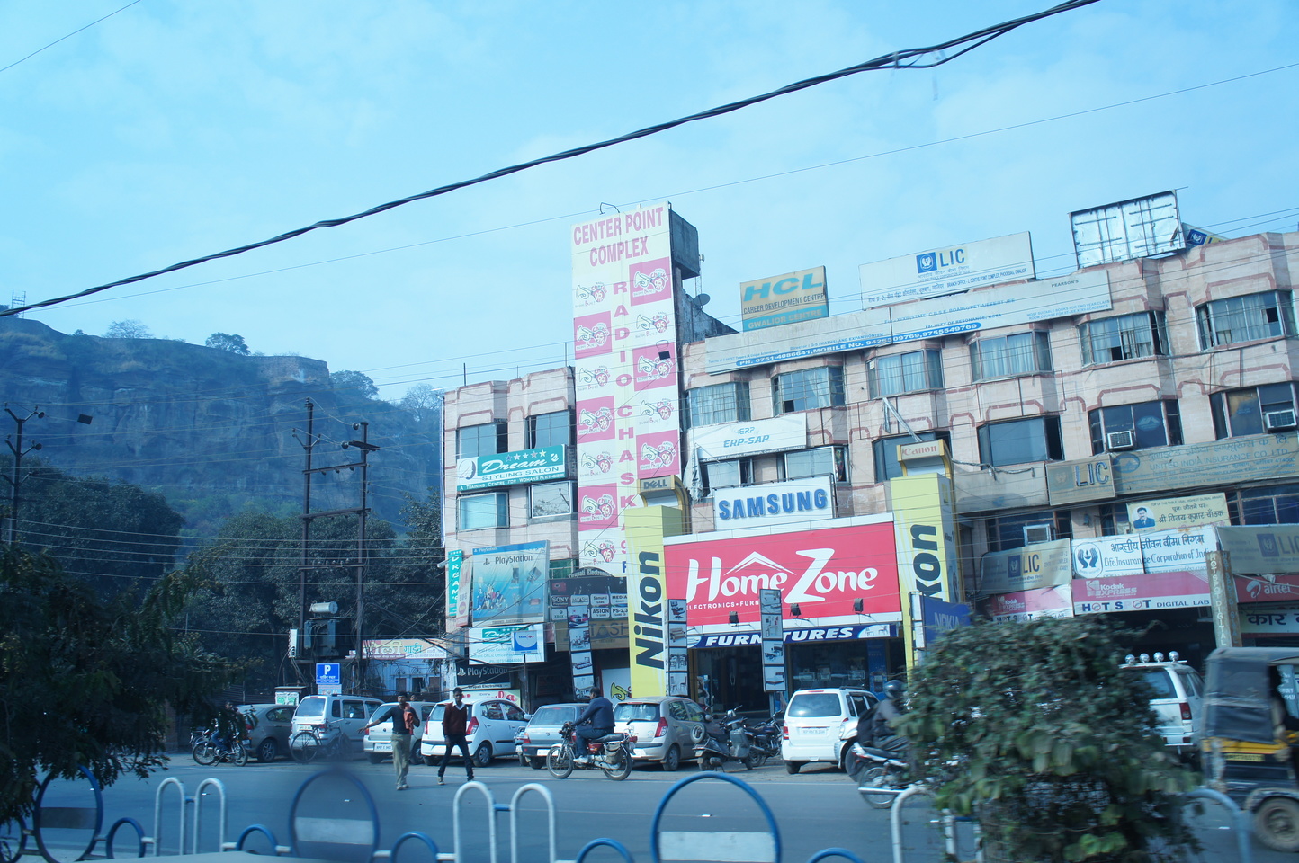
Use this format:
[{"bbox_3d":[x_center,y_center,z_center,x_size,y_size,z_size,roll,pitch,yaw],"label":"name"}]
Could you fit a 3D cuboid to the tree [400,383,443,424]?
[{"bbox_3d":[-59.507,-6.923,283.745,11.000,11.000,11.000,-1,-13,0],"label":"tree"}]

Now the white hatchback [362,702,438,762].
[{"bbox_3d":[-5.673,7.828,28.317,1.660,1.500,3.670,-10,-15,29],"label":"white hatchback"}]

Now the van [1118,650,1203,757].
[{"bbox_3d":[10.514,5.614,22.436,1.740,2.080,4.500,-11,-16,32],"label":"van"}]

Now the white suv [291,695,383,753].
[{"bbox_3d":[-8.348,8.253,30.456,1.490,1.680,3.500,-9,-15,29],"label":"white suv"}]

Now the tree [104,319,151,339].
[{"bbox_3d":[-135.179,-26.274,280.000,12.000,6.000,11.000,-2,-13,0],"label":"tree"}]

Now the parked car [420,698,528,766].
[{"bbox_3d":[-4.027,7.366,26.663,1.610,1.540,3.560,-7,-14,22],"label":"parked car"}]

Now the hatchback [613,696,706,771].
[{"bbox_3d":[0.353,6.810,24.646,1.610,1.540,3.560,-7,-14,24],"label":"hatchback"}]

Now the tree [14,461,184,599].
[{"bbox_3d":[-26.179,7.308,51.237,9.500,13.000,9.500,-1,-13,0],"label":"tree"}]

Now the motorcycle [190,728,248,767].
[{"bbox_3d":[-10.890,7.989,27.623,1.970,1.080,0.720,-7,-14,20],"label":"motorcycle"}]

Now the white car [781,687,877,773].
[{"bbox_3d":[3.946,6.252,22.858,1.490,1.680,3.500,-7,-14,23],"label":"white car"}]

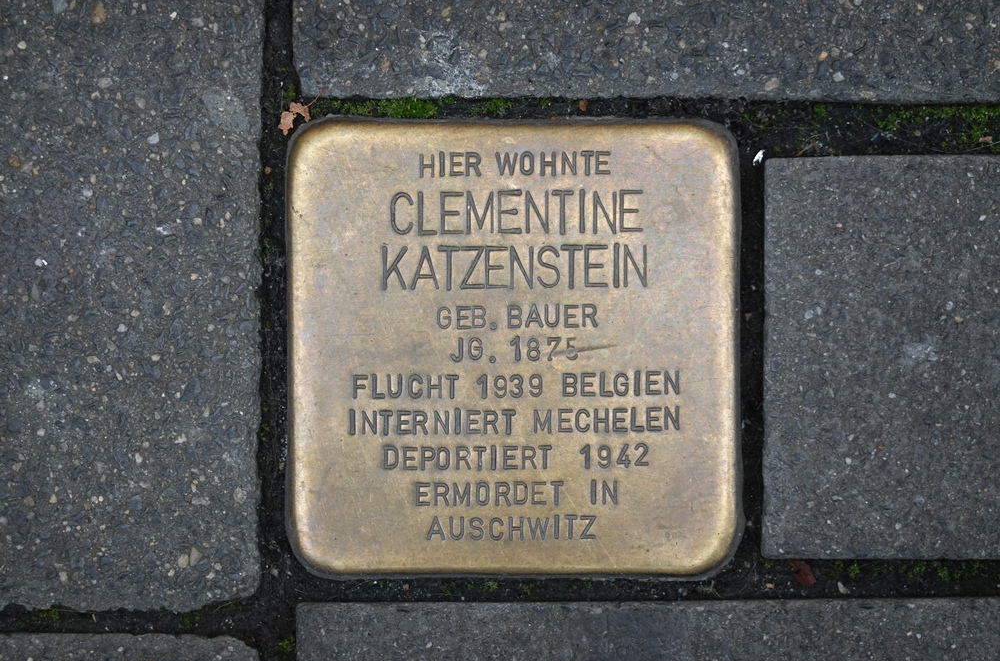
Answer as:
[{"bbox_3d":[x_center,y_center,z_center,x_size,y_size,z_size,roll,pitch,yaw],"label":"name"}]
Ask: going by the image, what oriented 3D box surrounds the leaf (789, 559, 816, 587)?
[{"bbox_3d":[0.065,0.052,0.927,0.004,0.002,0.007,-30,86,-2],"label":"leaf"}]

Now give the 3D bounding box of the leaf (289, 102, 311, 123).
[{"bbox_3d":[-0.043,-0.047,0.934,0.005,0.002,0.003,44,87,3],"label":"leaf"}]

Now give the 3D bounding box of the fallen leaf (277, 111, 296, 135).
[{"bbox_3d":[-0.046,-0.045,0.934,0.004,0.002,0.005,12,86,1],"label":"fallen leaf"}]

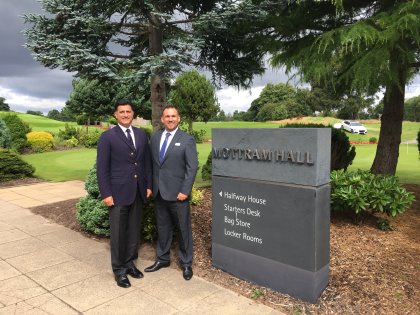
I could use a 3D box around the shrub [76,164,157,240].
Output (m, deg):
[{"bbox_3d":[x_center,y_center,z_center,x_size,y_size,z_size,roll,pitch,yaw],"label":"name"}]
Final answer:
[{"bbox_3d":[-1.383,0.590,5.261,1.080,1.030,1.080,0,4,0],"label":"shrub"}]

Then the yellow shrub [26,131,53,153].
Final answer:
[{"bbox_3d":[-10.834,-0.949,22.494,1.650,1.400,1.550,0,4,0],"label":"yellow shrub"}]

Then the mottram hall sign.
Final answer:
[{"bbox_3d":[0.552,0.463,3.488,1.197,1.500,0.263,4,6,43],"label":"mottram hall sign"}]

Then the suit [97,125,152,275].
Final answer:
[{"bbox_3d":[-0.878,0.423,3.613,0.490,1.510,0.320,-2,5,-25],"label":"suit"}]

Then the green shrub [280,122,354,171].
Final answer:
[{"bbox_3d":[2.669,-0.105,8.818,1.850,1.550,1.750,0,4,0],"label":"green shrub"}]

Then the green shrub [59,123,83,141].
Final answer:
[{"bbox_3d":[-10.286,-1.694,25.947,1.650,1.500,1.500,0,4,0],"label":"green shrub"}]

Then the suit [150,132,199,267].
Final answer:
[{"bbox_3d":[-0.382,0.428,3.784,0.480,1.470,0.310,1,4,12],"label":"suit"}]

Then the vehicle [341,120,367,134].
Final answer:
[{"bbox_3d":[16.898,-3.517,41.352,1.830,1.430,4.500,-1,11,-4],"label":"vehicle"}]

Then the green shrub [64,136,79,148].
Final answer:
[{"bbox_3d":[-9.840,-0.947,25.001,1.000,0.900,1.000,0,4,0],"label":"green shrub"}]

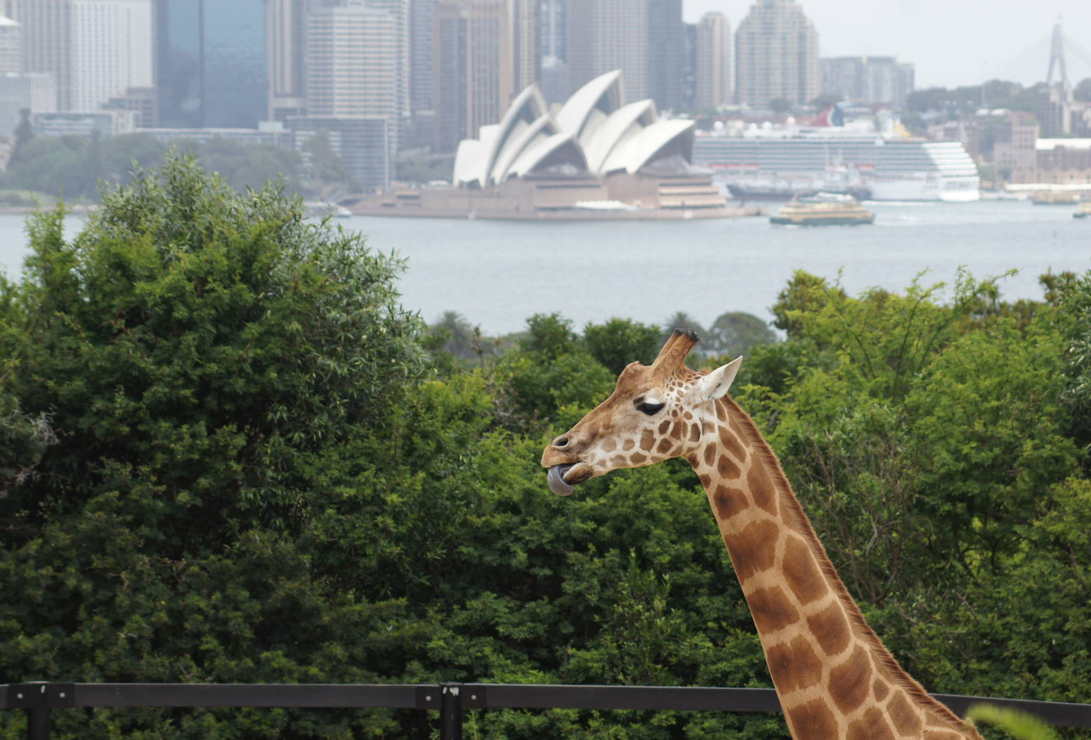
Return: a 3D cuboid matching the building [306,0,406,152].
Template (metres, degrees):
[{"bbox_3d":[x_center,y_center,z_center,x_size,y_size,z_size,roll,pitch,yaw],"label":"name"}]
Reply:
[{"bbox_3d":[-117.720,-172.350,3430.000,50.000,108.290,36.000,-2,3,-30],"label":"building"}]

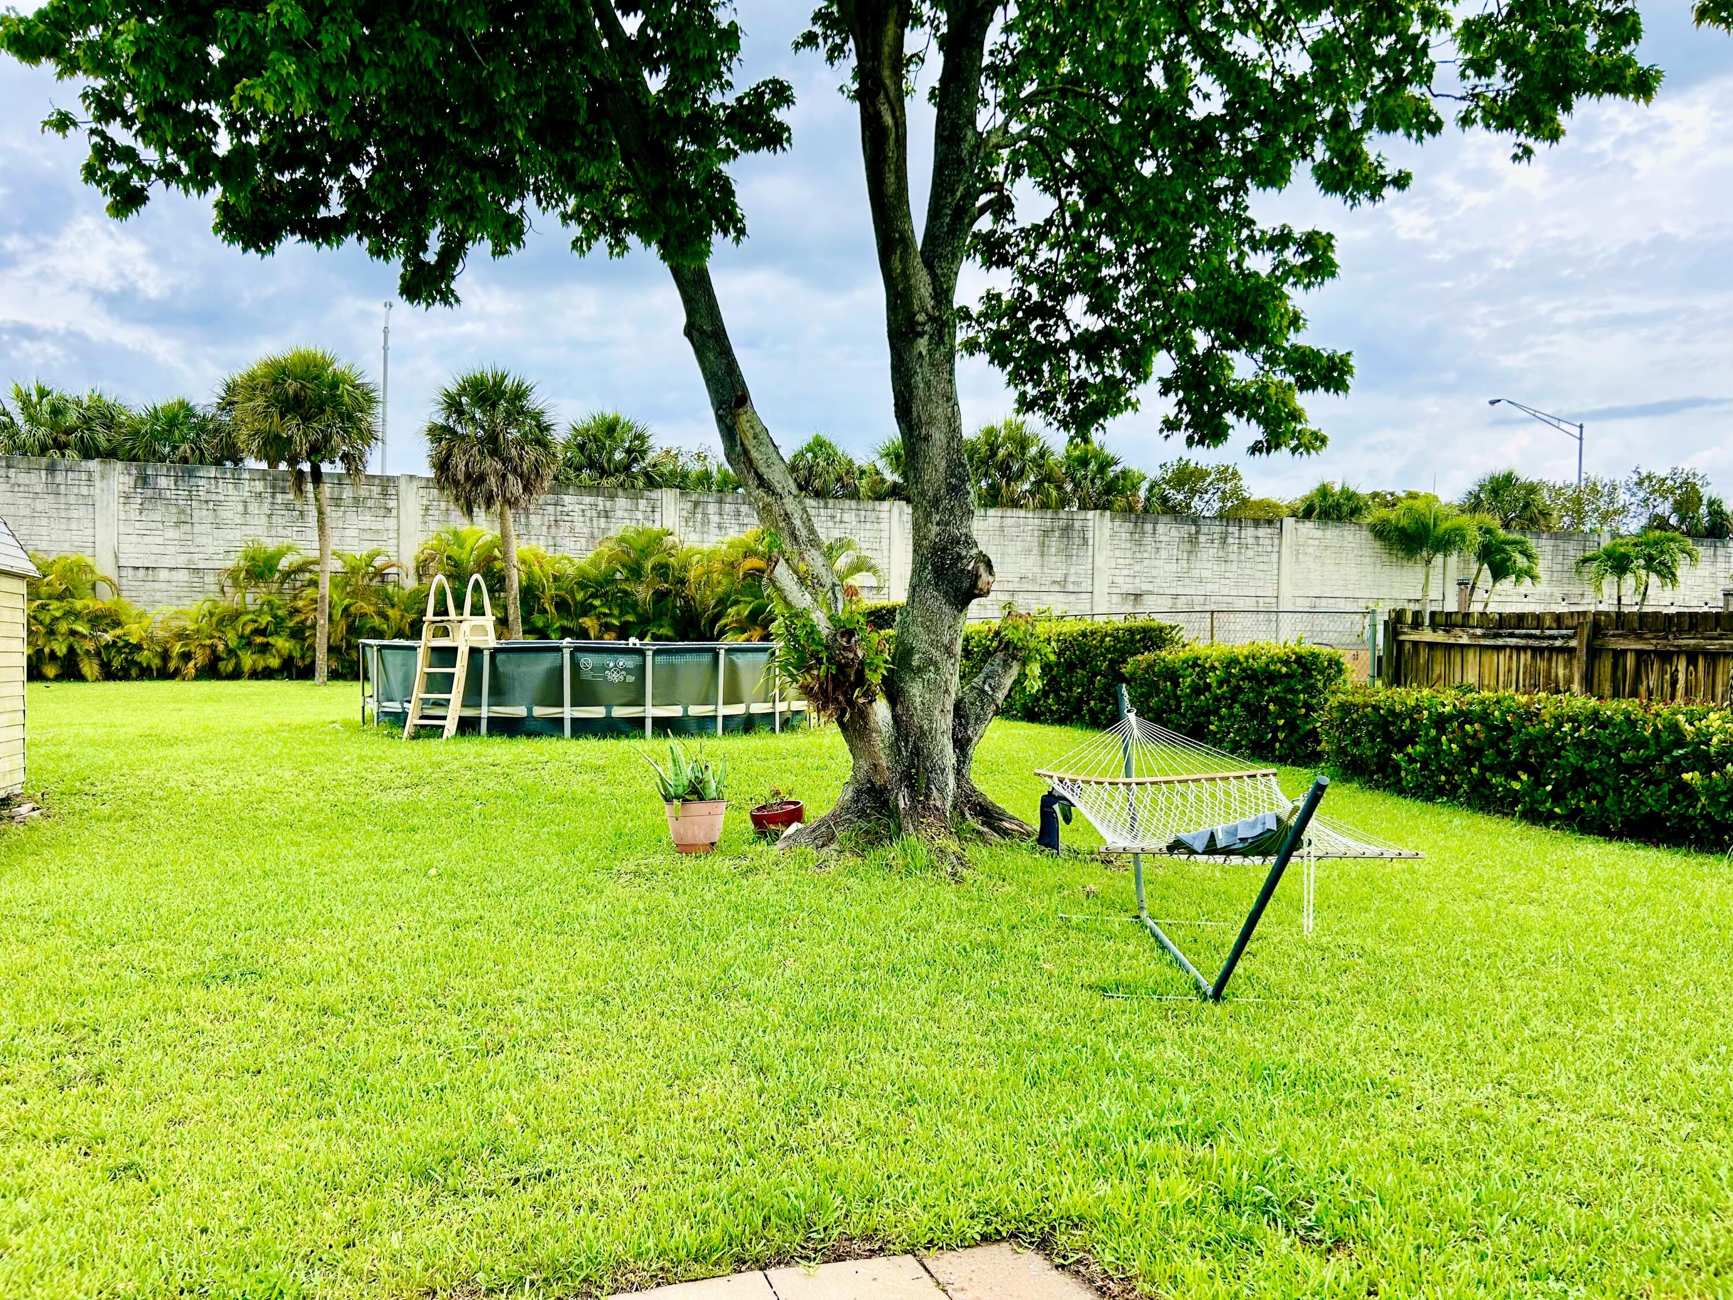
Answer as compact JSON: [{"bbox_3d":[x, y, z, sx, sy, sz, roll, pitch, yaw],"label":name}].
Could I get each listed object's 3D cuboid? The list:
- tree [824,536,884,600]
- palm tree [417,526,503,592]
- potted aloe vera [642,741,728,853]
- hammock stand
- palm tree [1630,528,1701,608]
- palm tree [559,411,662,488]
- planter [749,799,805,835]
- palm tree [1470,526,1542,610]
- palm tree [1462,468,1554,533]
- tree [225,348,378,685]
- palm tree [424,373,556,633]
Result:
[{"bbox_3d":[-0.532,-0.966,33.000,2.000,3.869,2.000,1,1,0],"label":"tree"},{"bbox_3d":[-9.722,-1.086,31.000,2.300,3.858,2.300,1,1,0],"label":"palm tree"},{"bbox_3d":[-1.264,1.027,9.100,0.570,0.790,0.550,0,1,0],"label":"potted aloe vera"},{"bbox_3d":[1.573,0.911,6.312,1.380,1.180,3.750,0,1,1],"label":"hammock stand"},{"bbox_3d":[17.406,-0.681,28.492,1.800,3.900,1.800,1,1,19],"label":"palm tree"},{"bbox_3d":[-7.884,-3.293,40.000,3.300,8.100,3.300,1,1,0],"label":"palm tree"},{"bbox_3d":[-0.633,1.212,9.400,0.385,0.170,0.385,-12,4,0],"label":"planter"},{"bbox_3d":[13.606,-0.705,27.992,1.900,3.900,1.900,1,1,19],"label":"palm tree"},{"bbox_3d":[23.022,-2.627,46.967,3.400,7.700,3.400,1,1,19],"label":"palm tree"},{"bbox_3d":[-12.997,-3.075,30.000,3.450,7.736,3.400,1,1,0],"label":"tree"},{"bbox_3d":[-7.550,-2.476,26.300,2.700,6.400,2.700,0,1,-19],"label":"palm tree"}]

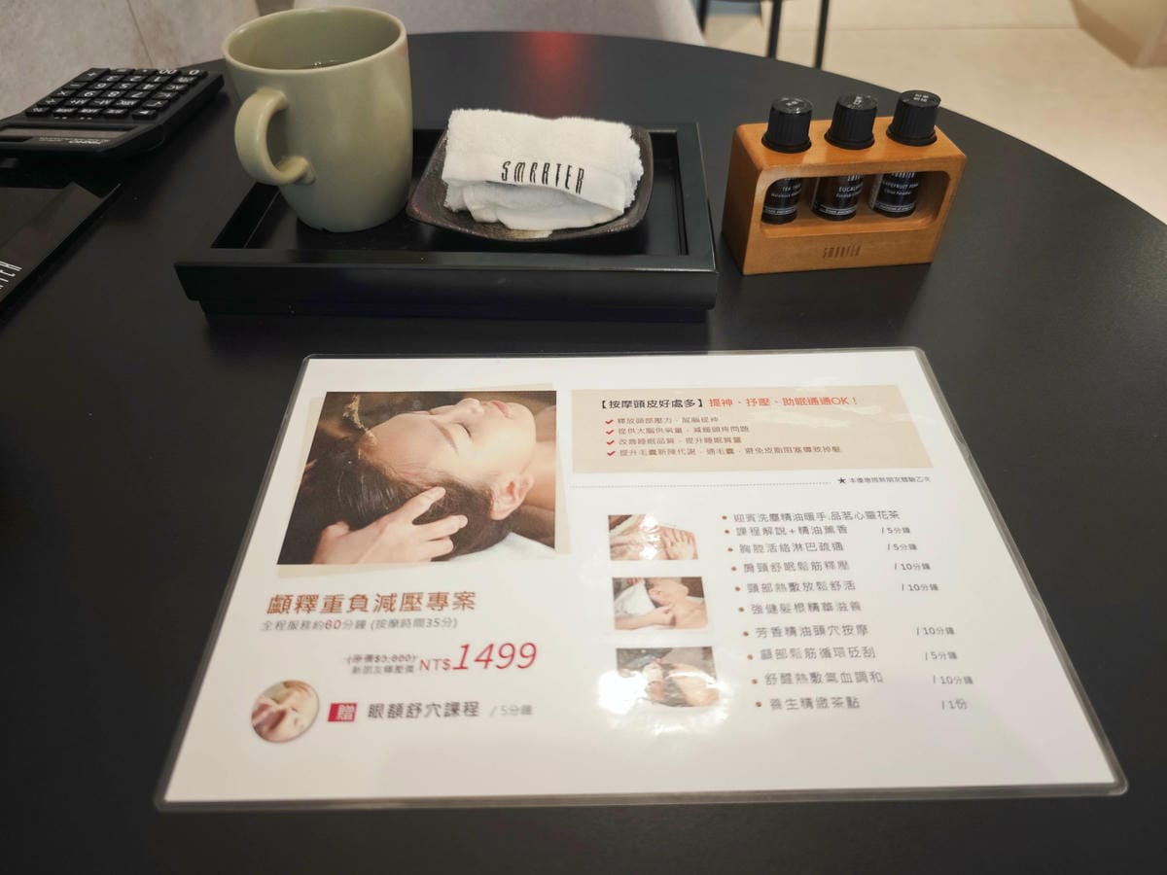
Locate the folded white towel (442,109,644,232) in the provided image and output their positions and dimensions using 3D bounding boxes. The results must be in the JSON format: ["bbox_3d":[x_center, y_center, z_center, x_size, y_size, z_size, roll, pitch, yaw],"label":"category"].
[{"bbox_3d":[-0.021,-0.147,0.429,0.104,0.036,0.062,7,48,7],"label":"folded white towel"}]

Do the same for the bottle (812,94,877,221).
[{"bbox_3d":[0.138,-0.147,0.410,0.025,0.061,0.025,-5,47,-4],"label":"bottle"}]

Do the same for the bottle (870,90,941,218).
[{"bbox_3d":[0.171,-0.150,0.412,0.025,0.061,0.025,-5,47,-4],"label":"bottle"}]

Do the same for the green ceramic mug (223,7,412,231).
[{"bbox_3d":[-0.138,-0.161,0.416,0.090,0.092,0.114,15,49,14],"label":"green ceramic mug"}]

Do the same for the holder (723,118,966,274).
[{"bbox_3d":[0.137,-0.132,0.423,0.107,0.063,0.046,-5,47,-4],"label":"holder"}]

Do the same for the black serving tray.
[{"bbox_3d":[-0.065,-0.128,0.442,0.266,0.033,0.157,1,47,2],"label":"black serving tray"}]

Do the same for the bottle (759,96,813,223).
[{"bbox_3d":[0.105,-0.144,0.407,0.025,0.061,0.025,-5,47,-4],"label":"bottle"}]

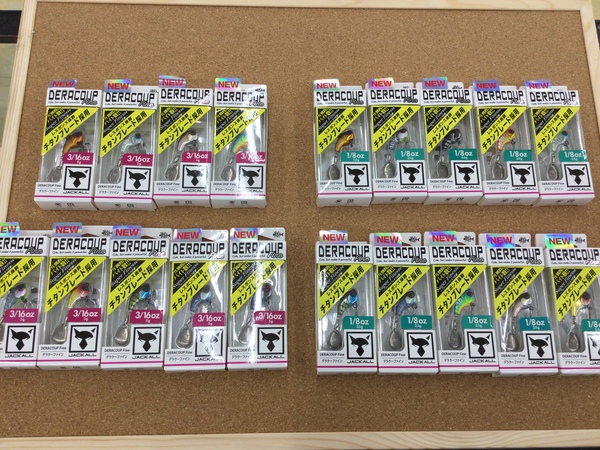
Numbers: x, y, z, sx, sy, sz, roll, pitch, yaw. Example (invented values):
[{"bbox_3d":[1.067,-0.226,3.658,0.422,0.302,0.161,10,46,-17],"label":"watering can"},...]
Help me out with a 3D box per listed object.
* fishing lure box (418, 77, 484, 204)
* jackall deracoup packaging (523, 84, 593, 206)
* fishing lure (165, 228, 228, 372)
[{"bbox_3d":[0.138,-0.082,0.507,0.049,0.021,0.123,0,75,-2],"label":"fishing lure box"},{"bbox_3d":[0.247,-0.080,0.518,0.049,0.020,0.123,0,75,-2],"label":"jackall deracoup packaging"},{"bbox_3d":[-0.086,0.060,0.460,0.049,0.021,0.123,0,75,-2],"label":"fishing lure"}]

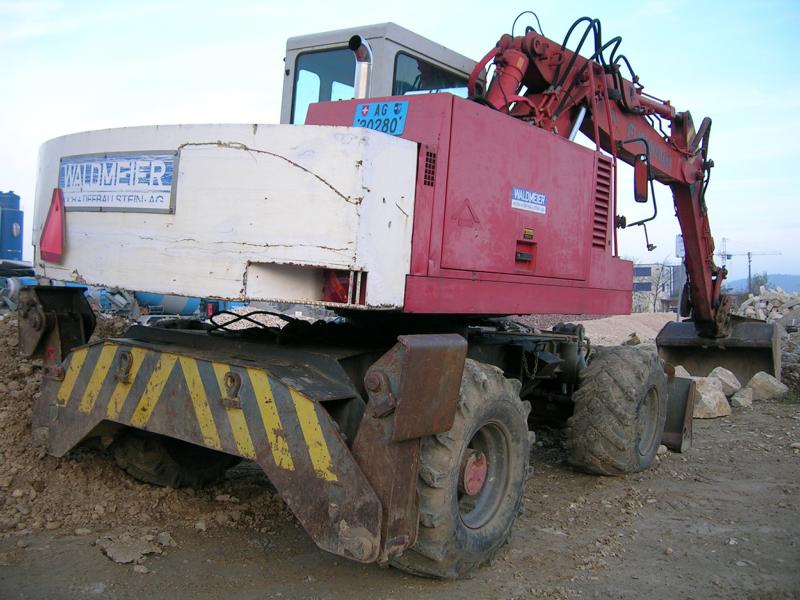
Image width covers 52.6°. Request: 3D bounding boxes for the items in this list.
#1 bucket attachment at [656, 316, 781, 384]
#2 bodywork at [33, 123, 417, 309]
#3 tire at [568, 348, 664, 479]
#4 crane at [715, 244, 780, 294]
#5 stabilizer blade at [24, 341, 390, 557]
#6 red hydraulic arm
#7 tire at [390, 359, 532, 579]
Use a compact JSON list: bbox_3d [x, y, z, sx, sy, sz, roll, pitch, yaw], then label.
[{"bbox_3d":[4.266,0.703,10.835,1.625,0.906,0.837,5,2,37],"label":"bucket attachment"},{"bbox_3d":[-1.071,-0.399,3.793,2.295,0.680,0.690,5,2,37],"label":"bodywork"},{"bbox_3d":[1.610,0.808,5.859,0.463,0.985,1.005,6,3,33],"label":"tire"},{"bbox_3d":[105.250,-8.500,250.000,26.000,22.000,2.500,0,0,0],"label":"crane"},{"bbox_3d":[-0.966,0.591,3.999,2.502,0.724,0.355,7,3,36],"label":"stabilizer blade"},{"bbox_3d":[2.483,-0.853,8.402,0.640,2.561,6.747,5,2,37],"label":"red hydraulic arm"},{"bbox_3d":[0.261,0.820,4.006,0.453,1.015,1.024,7,3,36],"label":"tire"}]

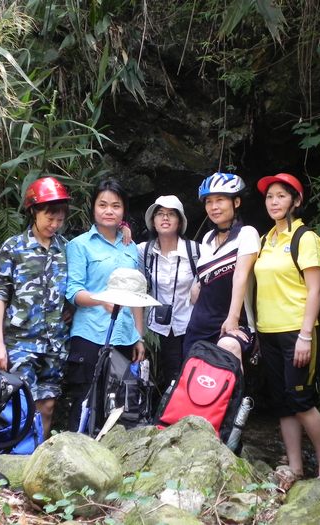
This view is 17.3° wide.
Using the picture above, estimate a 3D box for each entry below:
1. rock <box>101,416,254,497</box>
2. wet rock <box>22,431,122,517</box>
[{"bbox_3d":[0.081,0.899,4.850,0.700,0.390,0.550,0,4,0],"label":"rock"},{"bbox_3d":[-0.374,0.903,4.500,0.430,0.370,0.400,0,3,0],"label":"wet rock"}]

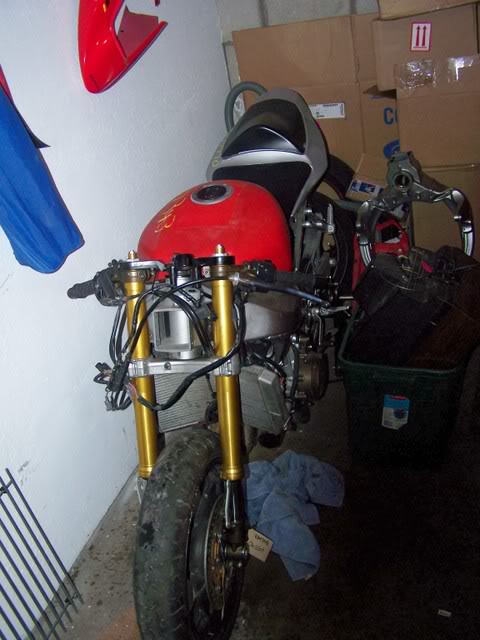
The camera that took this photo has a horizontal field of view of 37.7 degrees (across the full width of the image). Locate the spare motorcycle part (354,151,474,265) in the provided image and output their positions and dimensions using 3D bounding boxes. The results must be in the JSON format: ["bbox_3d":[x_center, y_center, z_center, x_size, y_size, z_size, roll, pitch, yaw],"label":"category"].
[{"bbox_3d":[0.605,-0.375,2.450,0.400,0.440,0.220,1,31,22],"label":"spare motorcycle part"}]

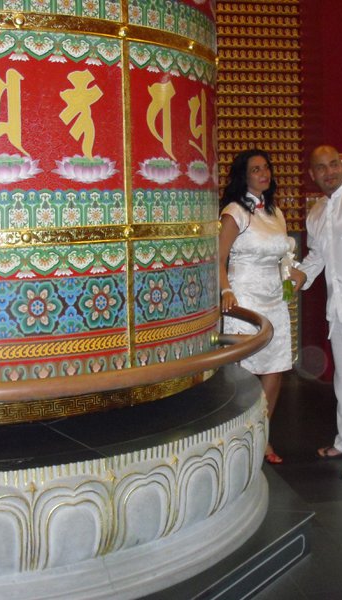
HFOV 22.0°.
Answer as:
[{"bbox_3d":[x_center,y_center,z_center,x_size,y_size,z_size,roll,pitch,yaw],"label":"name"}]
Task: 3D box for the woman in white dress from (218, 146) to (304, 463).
[{"bbox_3d":[0.501,0.042,4.968,0.500,1.730,0.420,-6,8,-40],"label":"woman in white dress"}]

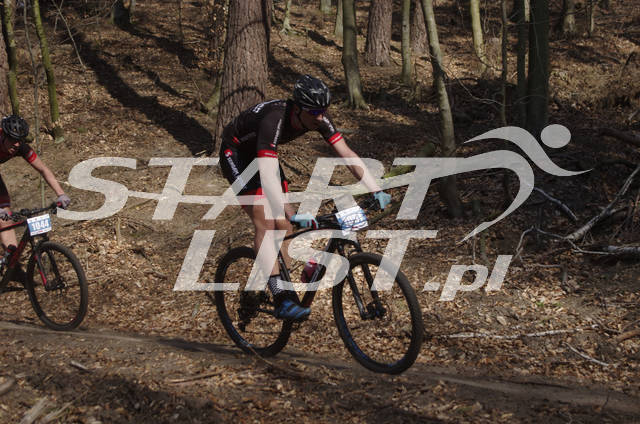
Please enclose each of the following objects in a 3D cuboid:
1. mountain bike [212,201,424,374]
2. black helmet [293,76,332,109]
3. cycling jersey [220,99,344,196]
[{"bbox_3d":[-0.077,0.466,7.011,0.740,1.000,1.850,-16,11,-43],"label":"mountain bike"},{"bbox_3d":[-0.049,-0.731,6.850,0.200,0.165,0.270,-5,23,-35],"label":"black helmet"},{"bbox_3d":[-0.293,-0.400,7.009,0.600,0.560,0.800,-10,8,-43],"label":"cycling jersey"}]

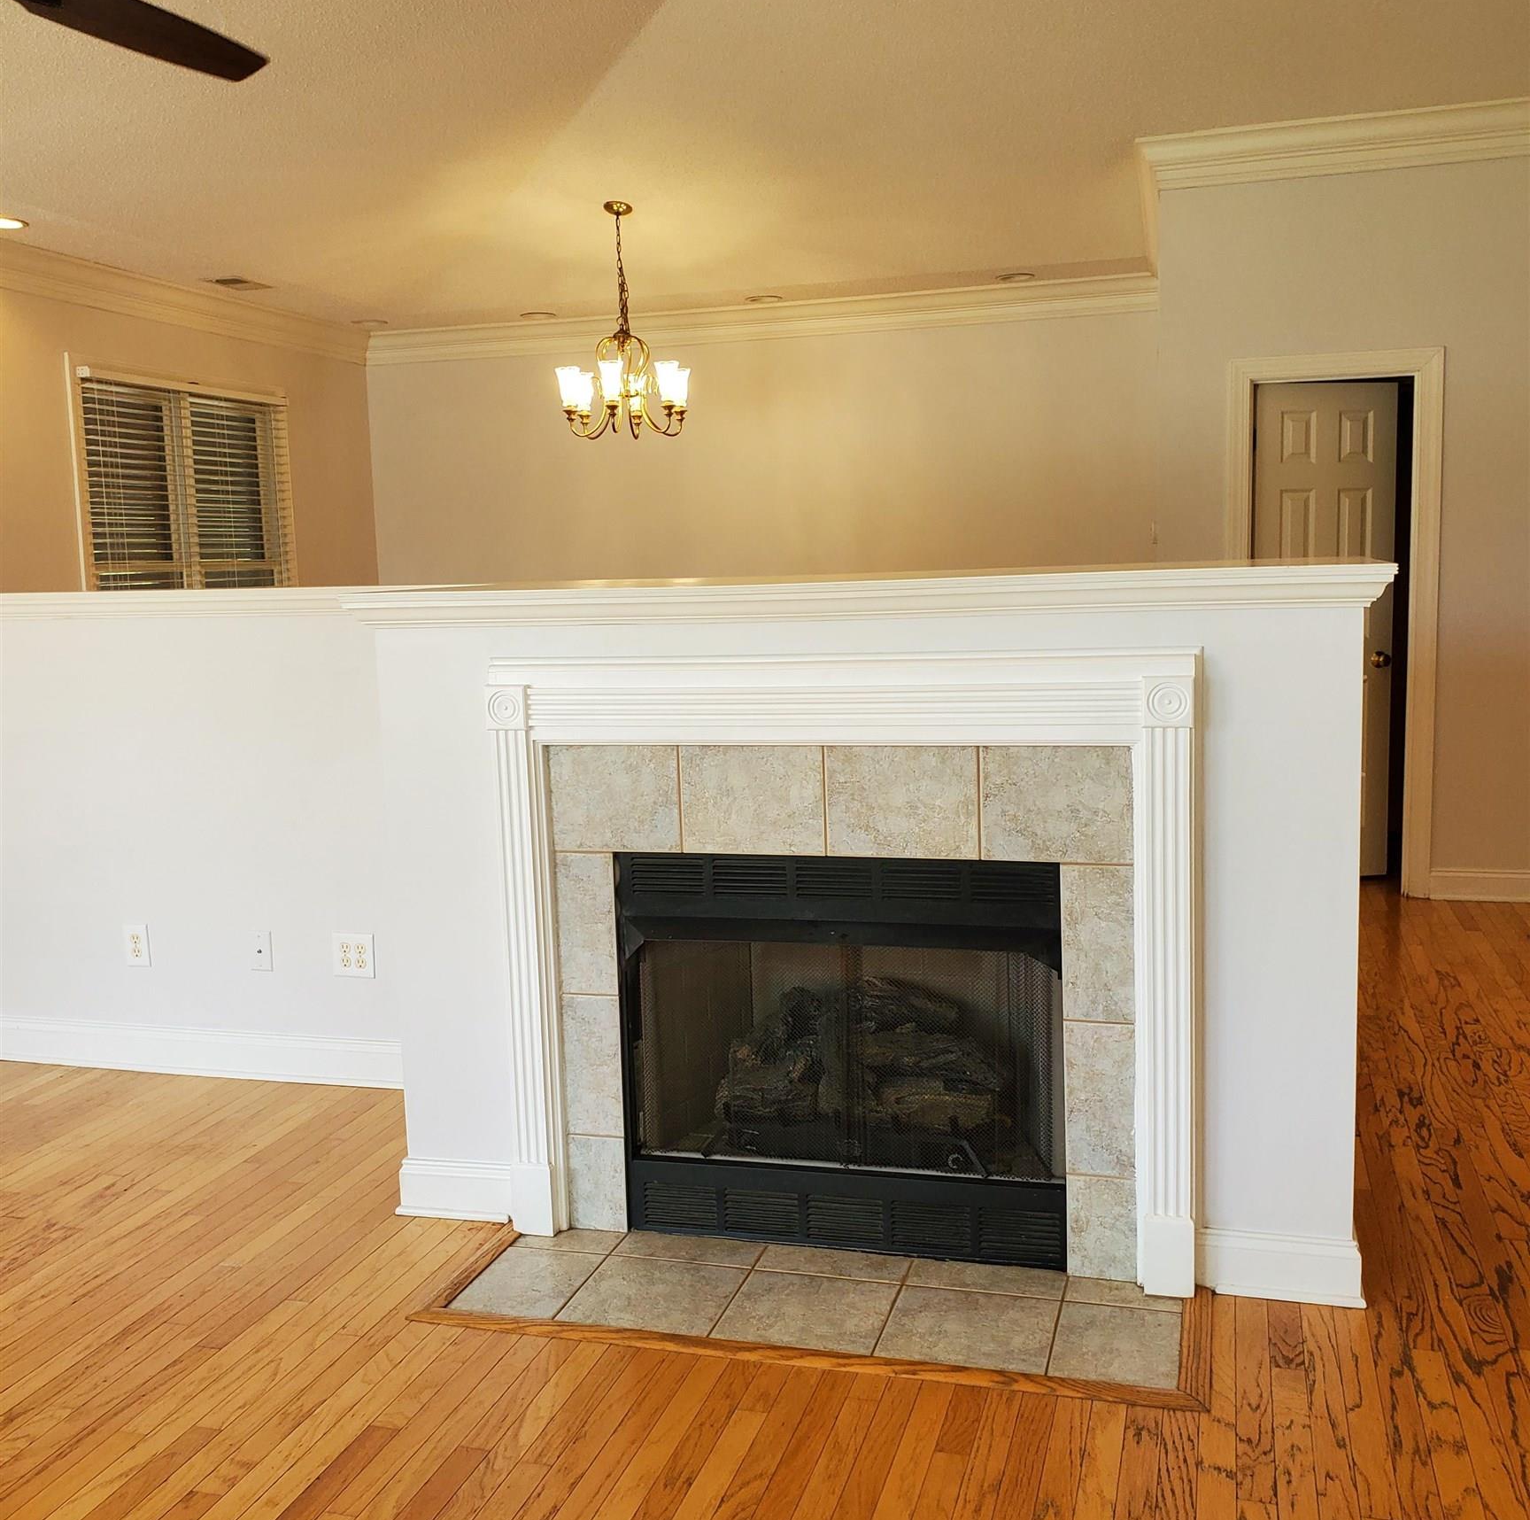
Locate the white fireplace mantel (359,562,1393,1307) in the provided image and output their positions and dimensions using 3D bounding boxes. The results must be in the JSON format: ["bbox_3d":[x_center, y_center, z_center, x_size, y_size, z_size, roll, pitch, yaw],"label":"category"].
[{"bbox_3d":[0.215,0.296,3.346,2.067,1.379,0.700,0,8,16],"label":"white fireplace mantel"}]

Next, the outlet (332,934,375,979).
[{"bbox_3d":[-1.135,0.544,4.234,0.120,0.120,0.009,0,8,16],"label":"outlet"}]

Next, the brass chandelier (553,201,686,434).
[{"bbox_3d":[-0.748,-2.295,8.064,0.690,1.220,0.690,-2,7,0],"label":"brass chandelier"}]

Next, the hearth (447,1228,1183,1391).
[{"bbox_3d":[0.100,1.042,2.977,1.373,0.023,0.398,0,8,16],"label":"hearth"}]

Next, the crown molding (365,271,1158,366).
[{"bbox_3d":[-0.185,-2.760,9.688,5.313,0.193,0.092,0,8,16],"label":"crown molding"}]

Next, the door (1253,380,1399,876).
[{"bbox_3d":[2.329,-0.515,6.411,0.608,2.035,0.037,-2,7,-5],"label":"door"}]

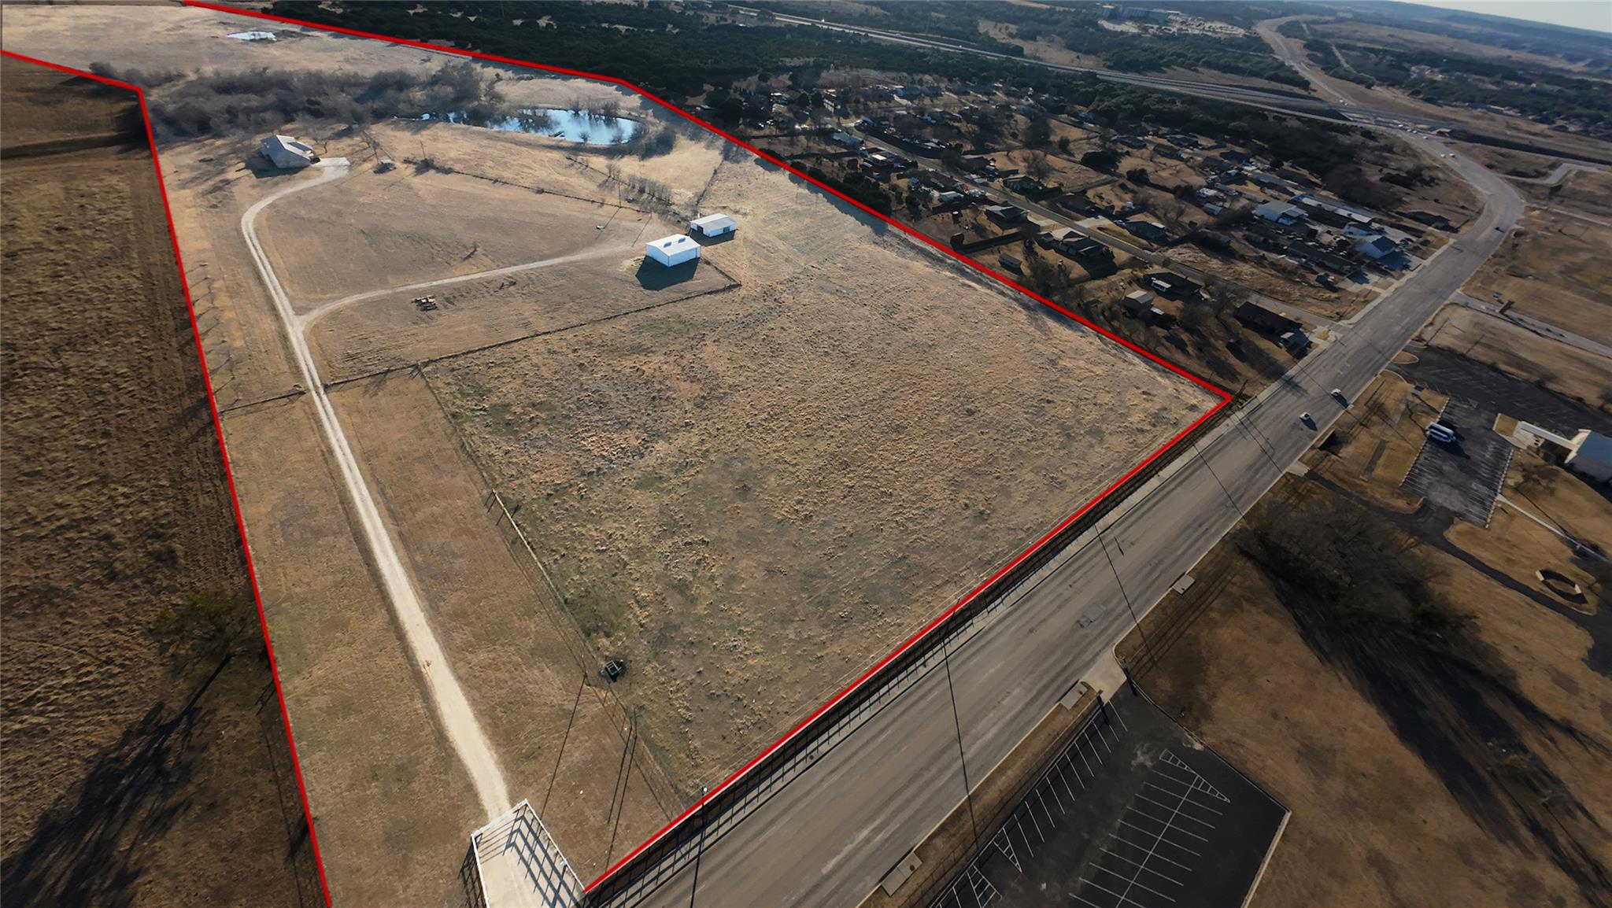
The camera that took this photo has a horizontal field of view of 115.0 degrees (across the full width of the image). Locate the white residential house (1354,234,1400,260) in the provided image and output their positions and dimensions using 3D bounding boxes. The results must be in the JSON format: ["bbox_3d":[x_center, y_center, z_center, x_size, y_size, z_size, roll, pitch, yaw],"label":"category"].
[{"bbox_3d":[303.776,-111.298,273.460,22.500,5.300,12.400,-25,55,-28],"label":"white residential house"}]

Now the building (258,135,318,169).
[{"bbox_3d":[-221.034,-129.622,218.800,13.900,5.100,29.500,-32,58,-32],"label":"building"}]

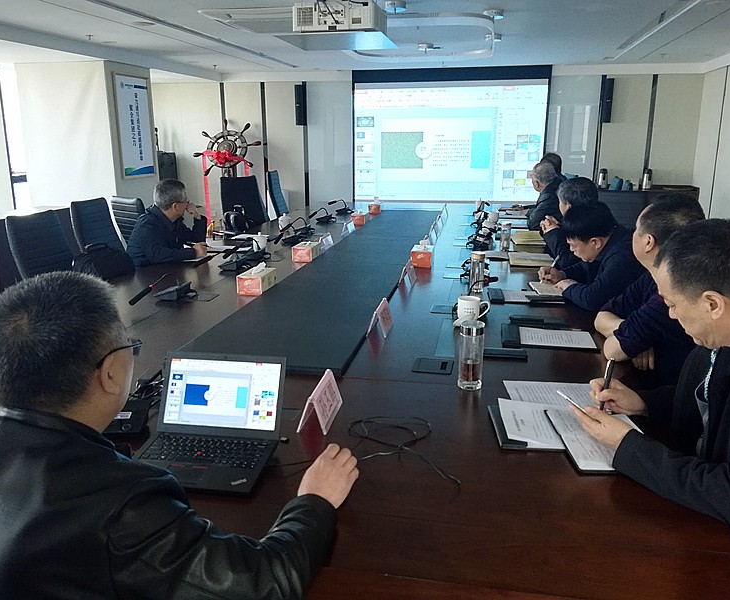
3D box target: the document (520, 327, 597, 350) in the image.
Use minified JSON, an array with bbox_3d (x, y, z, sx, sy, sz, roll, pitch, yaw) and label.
[{"bbox_3d":[0.669,0.135,2.215,0.275,0.012,0.205,3,15,12],"label":"document"}]

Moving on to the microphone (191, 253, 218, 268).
[{"bbox_3d":[-0.827,-0.198,3.228,0.140,0.035,0.035,-27,12,9],"label":"microphone"}]

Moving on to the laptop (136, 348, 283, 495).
[{"bbox_3d":[-0.360,0.263,1.405,0.306,0.197,0.288,2,15,9],"label":"laptop"}]

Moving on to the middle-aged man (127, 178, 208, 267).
[{"bbox_3d":[-1.204,-0.132,3.917,0.700,1.200,0.580,-1,15,-4],"label":"middle-aged man"}]

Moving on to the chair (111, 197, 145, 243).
[{"bbox_3d":[-1.412,-0.212,4.485,0.600,1.050,0.580,-13,19,-39],"label":"chair"}]

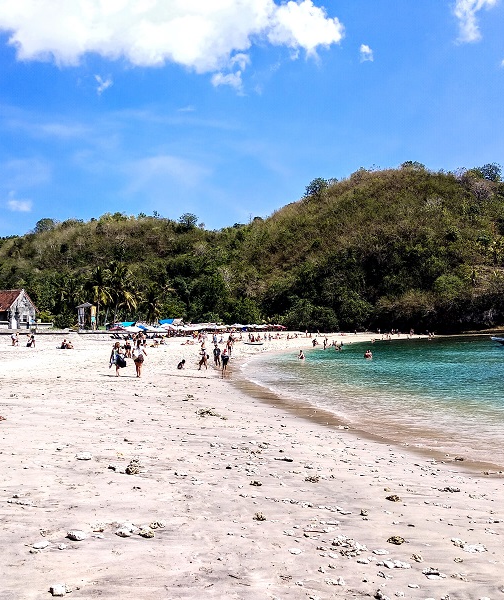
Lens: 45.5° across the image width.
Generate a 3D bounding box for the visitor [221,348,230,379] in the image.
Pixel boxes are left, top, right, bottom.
[{"bbox_3d":[-1.808,4.128,41.000,0.520,1.570,0.380,0,-2,0],"label":"visitor"}]

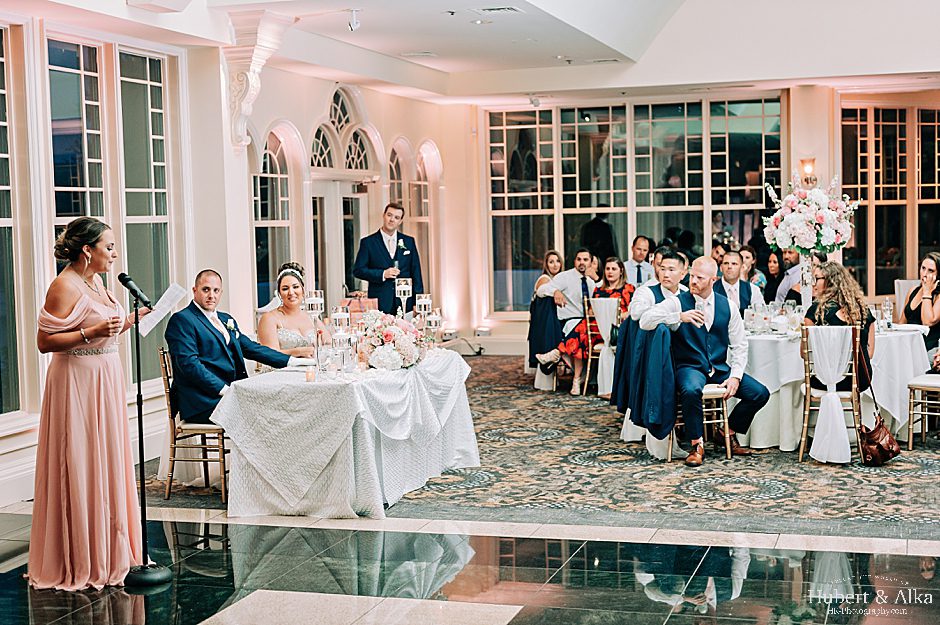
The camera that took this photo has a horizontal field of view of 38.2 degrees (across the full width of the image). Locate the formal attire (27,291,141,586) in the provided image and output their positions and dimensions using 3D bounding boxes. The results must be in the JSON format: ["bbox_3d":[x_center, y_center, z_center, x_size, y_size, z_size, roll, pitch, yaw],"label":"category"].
[{"bbox_3d":[-1.792,0.564,6.386,0.530,1.350,0.530,2,5,40],"label":"formal attire"}]

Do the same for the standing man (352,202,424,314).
[{"bbox_3d":[-0.682,-0.028,11.540,0.620,1.800,0.420,-2,4,-4],"label":"standing man"}]

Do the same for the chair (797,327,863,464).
[{"bbox_3d":[2.403,0.509,9.007,0.410,0.915,0.440,0,4,16],"label":"chair"}]

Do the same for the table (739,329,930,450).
[{"bbox_3d":[2.514,0.516,10.200,1.660,0.770,1.660,-3,4,-18],"label":"table"}]

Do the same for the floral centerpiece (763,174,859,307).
[{"bbox_3d":[2.474,-0.439,9.858,0.670,1.120,0.690,0,4,17],"label":"floral centerpiece"}]

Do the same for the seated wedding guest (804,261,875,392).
[{"bbox_3d":[2.472,0.309,9.076,0.500,1.280,0.720,-1,4,9],"label":"seated wedding guest"}]

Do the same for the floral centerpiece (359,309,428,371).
[{"bbox_3d":[-0.459,0.140,8.147,0.400,0.360,0.410,-1,4,0],"label":"floral centerpiece"}]

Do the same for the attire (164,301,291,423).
[{"bbox_3d":[-1.418,0.482,8.268,0.820,1.060,0.680,1,4,35],"label":"attire"}]

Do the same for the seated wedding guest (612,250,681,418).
[{"bbox_3d":[1.421,0.252,9.666,0.680,1.360,0.750,-3,4,-23],"label":"seated wedding guest"}]

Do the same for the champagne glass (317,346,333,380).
[{"bbox_3d":[-0.819,0.275,7.640,0.075,0.195,0.075,0,4,17],"label":"champagne glass"}]

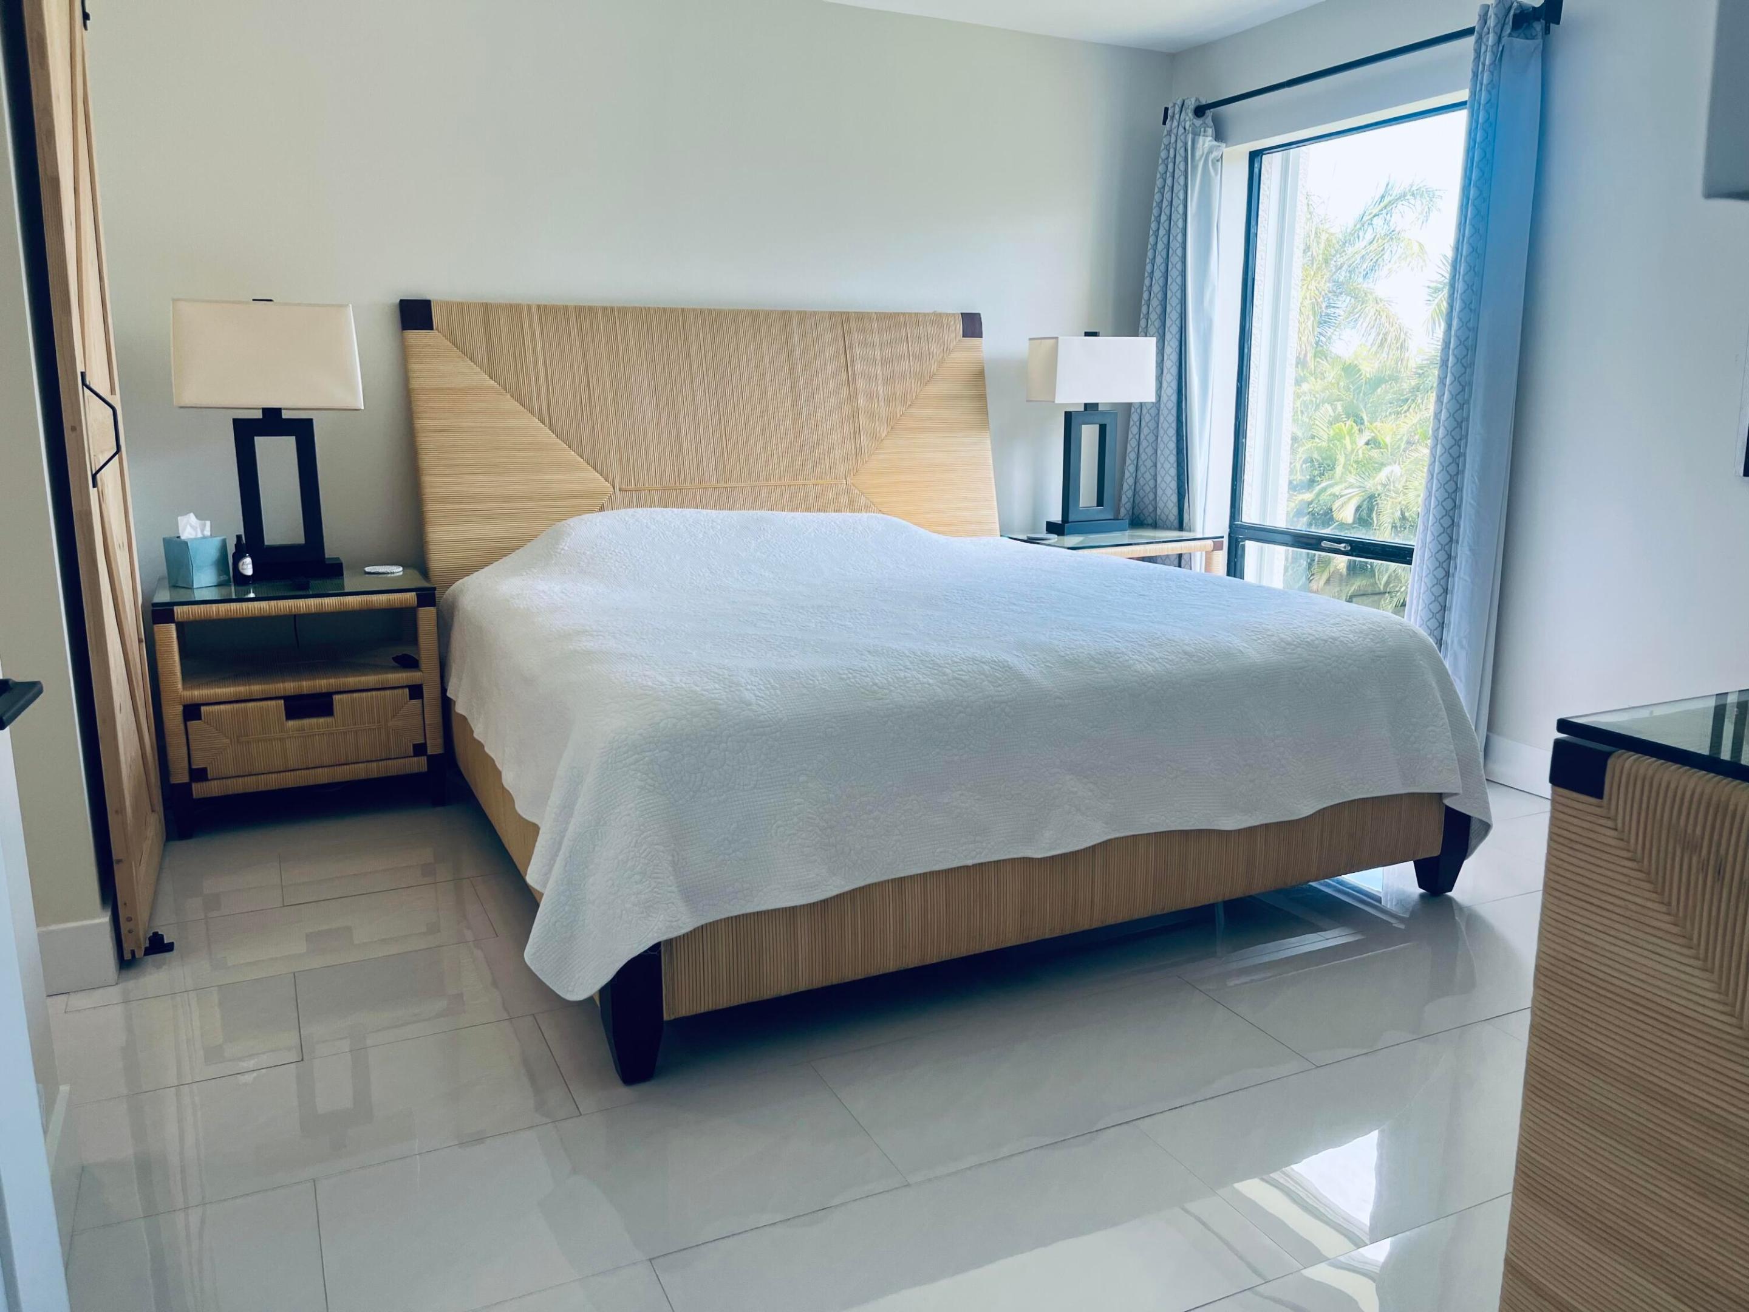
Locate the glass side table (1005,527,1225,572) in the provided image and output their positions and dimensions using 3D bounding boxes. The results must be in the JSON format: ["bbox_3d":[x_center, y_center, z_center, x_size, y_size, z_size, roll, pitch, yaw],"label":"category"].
[{"bbox_3d":[0.894,-0.130,4.932,0.695,0.638,0.475,-5,13,-25],"label":"glass side table"}]

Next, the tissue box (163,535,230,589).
[{"bbox_3d":[-1.894,-0.262,3.680,0.112,0.130,0.112,7,13,30],"label":"tissue box"}]

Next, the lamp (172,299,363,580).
[{"bbox_3d":[-1.718,-0.616,3.769,0.475,0.786,0.215,-5,13,-25],"label":"lamp"}]

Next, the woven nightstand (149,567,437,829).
[{"bbox_3d":[-1.627,0.113,3.757,0.695,0.638,0.475,-5,13,-25],"label":"woven nightstand"}]

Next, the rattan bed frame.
[{"bbox_3d":[-0.017,-0.258,3.538,2.130,1.445,2.350,-5,13,-25],"label":"rattan bed frame"}]

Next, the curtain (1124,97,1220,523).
[{"bbox_3d":[1.134,-0.967,5.077,0.210,2.160,0.390,-5,13,-25],"label":"curtain"}]

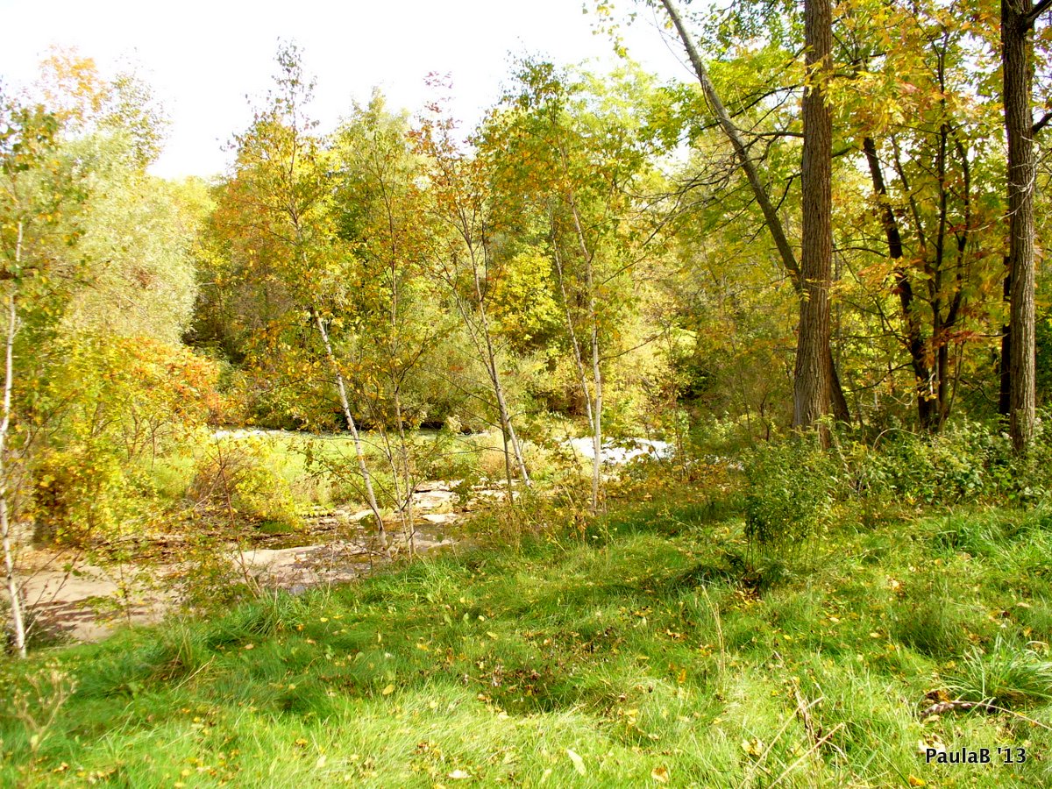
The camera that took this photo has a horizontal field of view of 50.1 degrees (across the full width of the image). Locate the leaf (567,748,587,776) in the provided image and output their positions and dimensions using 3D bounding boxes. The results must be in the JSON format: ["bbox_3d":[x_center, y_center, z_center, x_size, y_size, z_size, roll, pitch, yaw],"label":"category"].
[{"bbox_3d":[0.188,1.370,4.200,0.050,0.130,0.020,-1,-43,-41],"label":"leaf"}]

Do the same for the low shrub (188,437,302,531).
[{"bbox_3d":[-3.823,1.223,15.300,1.550,1.300,1.350,0,1,0],"label":"low shrub"}]

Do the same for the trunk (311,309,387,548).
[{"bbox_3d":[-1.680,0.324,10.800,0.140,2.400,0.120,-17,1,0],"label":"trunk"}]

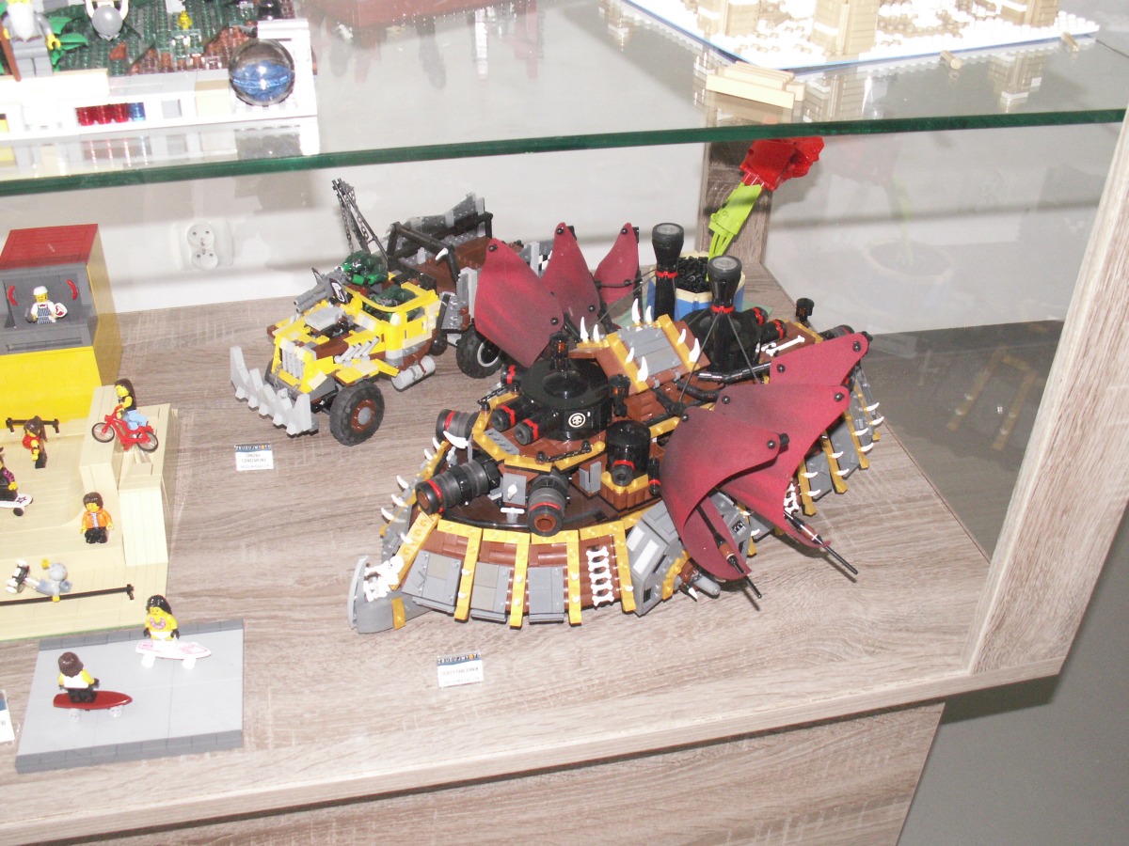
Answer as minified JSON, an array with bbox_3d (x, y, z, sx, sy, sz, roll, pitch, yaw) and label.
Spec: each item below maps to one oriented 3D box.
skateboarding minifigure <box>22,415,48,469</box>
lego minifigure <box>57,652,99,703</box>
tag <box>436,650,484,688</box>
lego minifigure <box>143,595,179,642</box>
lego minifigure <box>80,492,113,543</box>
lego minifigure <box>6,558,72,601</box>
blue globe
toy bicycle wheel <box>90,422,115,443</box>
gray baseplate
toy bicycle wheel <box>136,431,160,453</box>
[{"bbox_3d":[-0.442,0.018,0.957,0.024,0.042,0.018,17,37,18],"label":"skateboarding minifigure"},{"bbox_3d":[-0.330,0.172,0.771,0.025,0.040,0.014,-4,36,-12],"label":"lego minifigure"},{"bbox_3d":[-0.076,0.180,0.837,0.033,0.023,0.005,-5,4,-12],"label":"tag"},{"bbox_3d":[-0.288,0.144,0.813,0.026,0.042,0.014,0,35,-6],"label":"lego minifigure"},{"bbox_3d":[-0.377,0.078,0.917,0.025,0.041,0.014,-3,36,-10],"label":"lego minifigure"},{"bbox_3d":[-0.394,0.116,0.858,0.048,0.024,0.030,-4,63,-12],"label":"lego minifigure"},{"bbox_3d":[-0.151,-0.175,0.571,0.032,0.032,0.032,-4,36,-12],"label":"blue globe"},{"bbox_3d":[-0.379,0.008,0.939,0.018,0.018,0.004,6,23,3],"label":"toy bicycle wheel"},{"bbox_3d":[-0.302,0.191,0.807,0.145,0.008,0.114,-4,36,-12],"label":"gray baseplate"},{"bbox_3d":[-0.342,0.016,0.938,0.018,0.018,0.004,6,23,3],"label":"toy bicycle wheel"}]

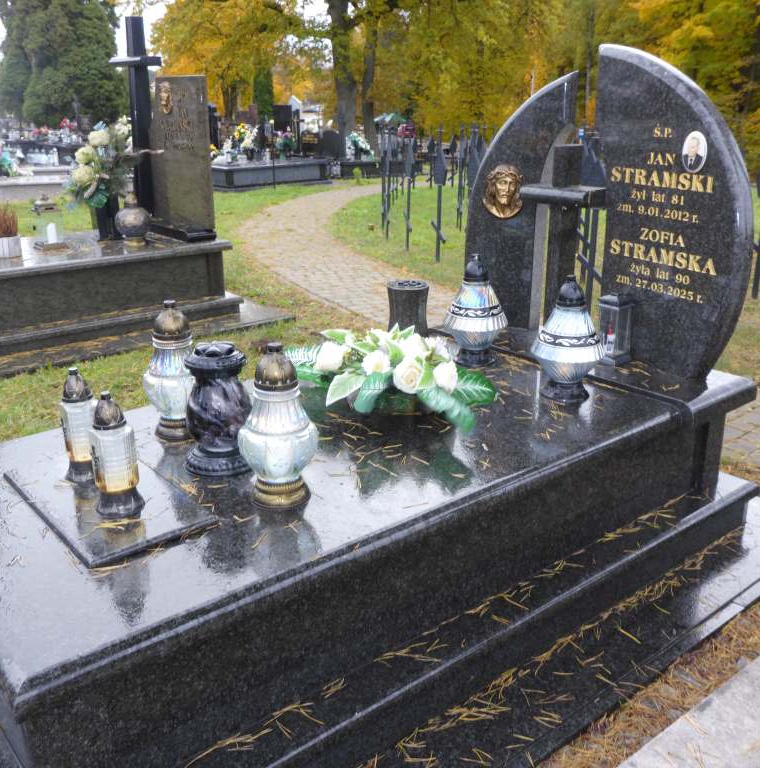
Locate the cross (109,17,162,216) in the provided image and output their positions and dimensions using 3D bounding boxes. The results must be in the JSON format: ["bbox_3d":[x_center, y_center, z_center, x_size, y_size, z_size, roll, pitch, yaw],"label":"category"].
[{"bbox_3d":[-1.558,-1.677,5.304,0.120,1.224,0.480,-15,25,-37],"label":"cross"}]

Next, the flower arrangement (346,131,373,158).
[{"bbox_3d":[-0.387,-4.526,15.654,0.500,0.540,0.420,0,17,-2],"label":"flower arrangement"}]

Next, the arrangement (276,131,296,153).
[{"bbox_3d":[-1.551,-4.022,13.740,0.340,0.380,0.300,-1,17,-6],"label":"arrangement"}]

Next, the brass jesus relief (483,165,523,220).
[{"bbox_3d":[0.404,-0.617,2.694,0.048,0.168,0.136,-15,25,-37],"label":"brass jesus relief"}]

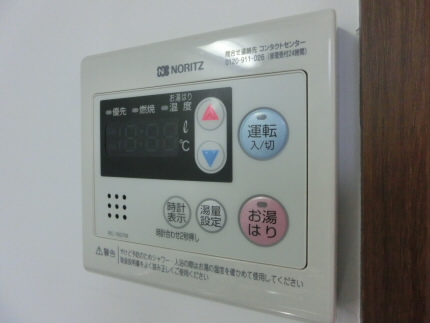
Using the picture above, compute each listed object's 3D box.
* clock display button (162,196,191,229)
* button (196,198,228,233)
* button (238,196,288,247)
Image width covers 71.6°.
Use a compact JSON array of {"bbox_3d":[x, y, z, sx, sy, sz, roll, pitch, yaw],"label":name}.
[{"bbox_3d":[-0.018,0.024,0.139,0.015,0.015,0.003,0,1,25],"label":"clock display button"},{"bbox_3d":[-0.002,0.024,0.132,0.015,0.015,0.003,0,1,25],"label":"button"},{"bbox_3d":[0.020,0.024,0.122,0.021,0.021,0.003,0,1,25],"label":"button"}]

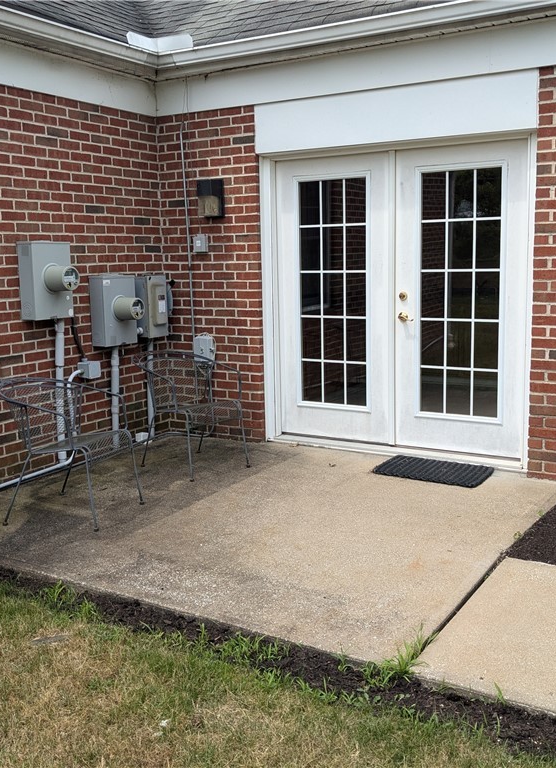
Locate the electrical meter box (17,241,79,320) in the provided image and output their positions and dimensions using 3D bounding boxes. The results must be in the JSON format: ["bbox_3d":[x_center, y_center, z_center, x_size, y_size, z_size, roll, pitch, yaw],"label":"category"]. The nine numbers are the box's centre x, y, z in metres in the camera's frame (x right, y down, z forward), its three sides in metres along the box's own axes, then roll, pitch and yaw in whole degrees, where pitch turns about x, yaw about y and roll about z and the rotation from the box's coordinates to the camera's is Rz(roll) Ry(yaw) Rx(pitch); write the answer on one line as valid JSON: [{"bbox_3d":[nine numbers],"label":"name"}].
[{"bbox_3d":[-1.404,-0.650,5.045,0.295,0.482,0.335,4,10,29],"label":"electrical meter box"}]

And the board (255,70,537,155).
[{"bbox_3d":[0.698,-1.739,5.196,1.923,0.337,0.050,4,10,29],"label":"board"}]

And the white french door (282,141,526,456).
[{"bbox_3d":[0.785,-0.561,5.481,1.787,2.025,0.090,4,10,29],"label":"white french door"}]

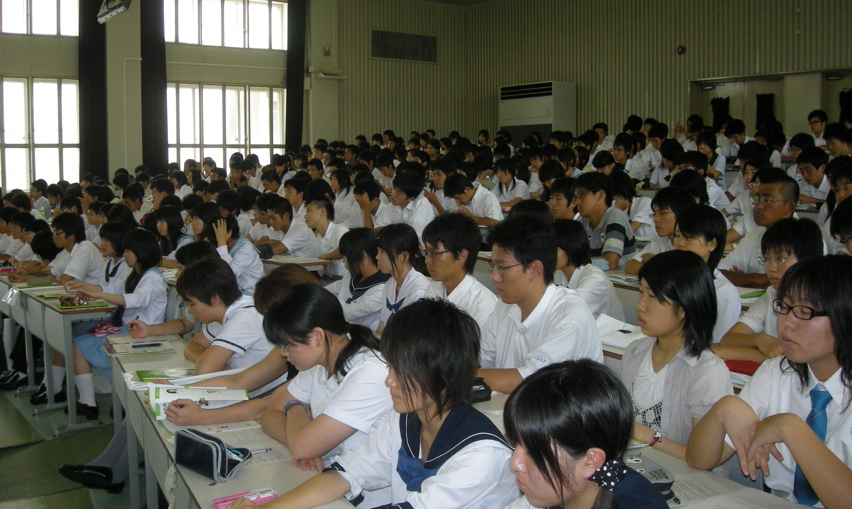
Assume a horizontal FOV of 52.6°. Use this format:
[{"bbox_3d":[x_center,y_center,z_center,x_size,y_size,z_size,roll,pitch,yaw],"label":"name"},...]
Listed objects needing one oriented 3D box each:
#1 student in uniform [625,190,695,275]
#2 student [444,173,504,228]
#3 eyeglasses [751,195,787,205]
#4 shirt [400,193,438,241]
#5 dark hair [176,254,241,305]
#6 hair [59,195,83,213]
[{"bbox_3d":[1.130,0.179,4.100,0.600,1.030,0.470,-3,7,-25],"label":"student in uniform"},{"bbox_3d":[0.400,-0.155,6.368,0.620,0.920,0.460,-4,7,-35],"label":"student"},{"bbox_3d":[1.553,-0.242,3.900,0.140,0.042,0.140,-3,5,-27],"label":"eyeglasses"},{"bbox_3d":[-0.079,-0.199,5.900,0.330,0.500,0.450,-4,7,-35],"label":"shirt"},{"bbox_3d":[-0.770,0.096,3.050,0.230,0.200,0.190,-3,7,-25],"label":"dark hair"},{"bbox_3d":[-3.136,-0.437,7.600,0.210,0.180,0.180,-4,7,-35],"label":"hair"}]

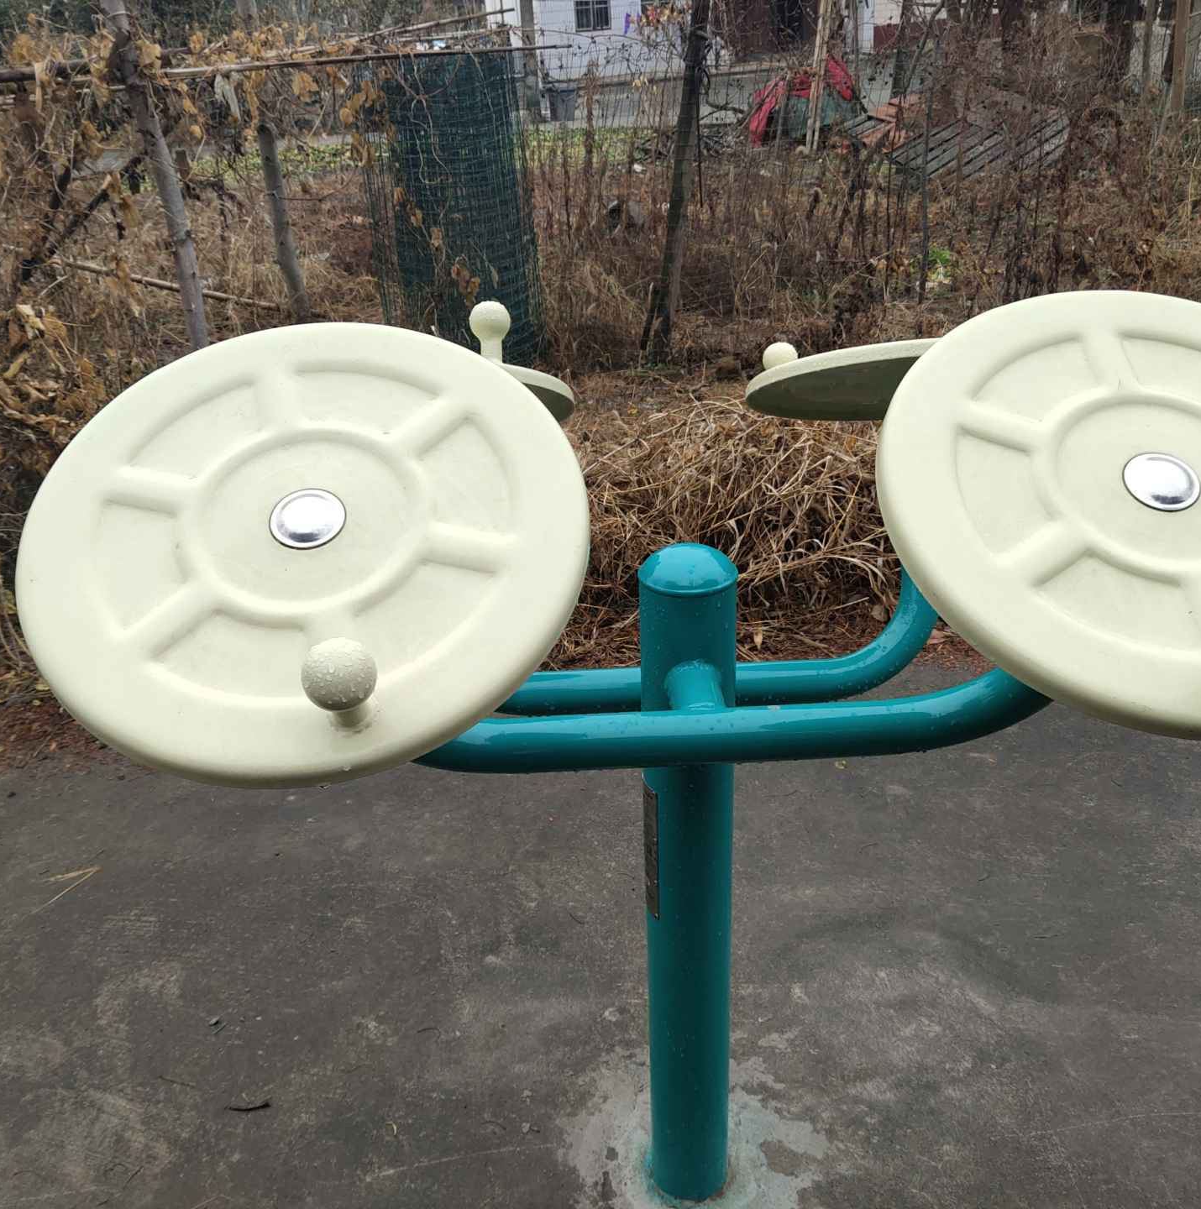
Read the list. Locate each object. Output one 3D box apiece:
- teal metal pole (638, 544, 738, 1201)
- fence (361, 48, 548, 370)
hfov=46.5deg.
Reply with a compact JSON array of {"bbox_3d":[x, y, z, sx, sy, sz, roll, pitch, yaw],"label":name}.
[{"bbox_3d":[0.115,0.387,1.827,0.114,1.030,0.114,0,29,4],"label":"teal metal pole"},{"bbox_3d":[-0.600,-1.665,5.920,0.660,1.200,0.580,-5,28,-5],"label":"fence"}]

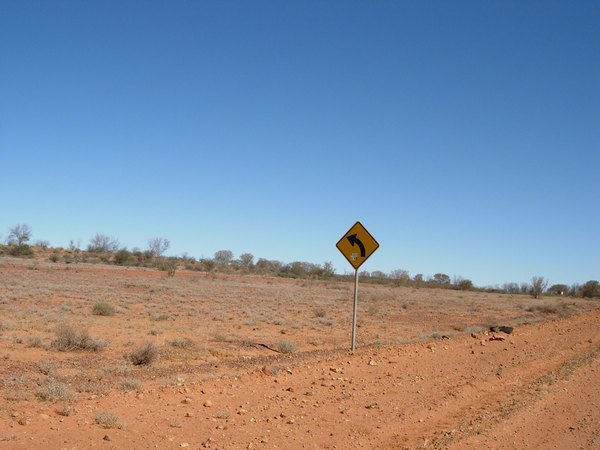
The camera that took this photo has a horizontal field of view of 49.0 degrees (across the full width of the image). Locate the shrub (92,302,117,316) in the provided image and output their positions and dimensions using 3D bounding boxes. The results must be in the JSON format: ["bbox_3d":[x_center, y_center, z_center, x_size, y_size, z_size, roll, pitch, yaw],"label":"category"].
[{"bbox_3d":[-6.070,2.618,20.489,0.745,0.373,0.625,4,-4,-16],"label":"shrub"}]

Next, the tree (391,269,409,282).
[{"bbox_3d":[18.309,9.200,120.000,3.644,2.550,3.461,3,-4,0],"label":"tree"}]

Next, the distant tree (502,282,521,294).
[{"bbox_3d":[48.163,14.460,150.000,3.976,2.733,3.658,1,-5,18],"label":"distant tree"}]

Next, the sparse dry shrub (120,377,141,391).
[{"bbox_3d":[-2.244,2.094,8.738,0.265,0.147,0.223,4,-4,-14],"label":"sparse dry shrub"}]

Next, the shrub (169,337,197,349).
[{"bbox_3d":[-2.337,2.337,13.100,0.540,0.222,0.497,3,-5,-10],"label":"shrub"}]

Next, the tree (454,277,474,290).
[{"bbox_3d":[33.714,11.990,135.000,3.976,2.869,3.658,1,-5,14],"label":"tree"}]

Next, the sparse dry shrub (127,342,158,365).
[{"bbox_3d":[-2.463,2.025,10.300,0.485,0.349,0.447,4,-5,-13],"label":"sparse dry shrub"}]

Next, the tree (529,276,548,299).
[{"bbox_3d":[26.070,6.832,72.000,2.186,2.405,2.077,3,-4,0],"label":"tree"}]

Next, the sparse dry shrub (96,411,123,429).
[{"bbox_3d":[-1.950,1.972,6.721,0.285,0.137,0.239,4,-4,-16],"label":"sparse dry shrub"}]

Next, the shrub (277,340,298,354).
[{"bbox_3d":[-0.250,2.455,13.200,0.428,0.261,0.393,3,-5,-1],"label":"shrub"}]

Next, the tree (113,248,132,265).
[{"bbox_3d":[-29.642,5.260,110.000,3.340,2.672,3.173,3,-4,0],"label":"tree"}]

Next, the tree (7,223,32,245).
[{"bbox_3d":[-42.584,1.442,100.000,3.829,3.644,3.522,5,-5,-23],"label":"tree"}]

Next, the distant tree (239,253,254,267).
[{"bbox_3d":[-10.559,6.809,130.000,3.158,2.763,3.000,3,-4,0],"label":"distant tree"}]

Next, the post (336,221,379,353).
[{"bbox_3d":[1.183,1.301,13.820,1.030,2.750,0.080,0,-5,32],"label":"post"}]

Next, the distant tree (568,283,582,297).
[{"bbox_3d":[38.479,9.009,92.000,1.955,1.955,1.858,3,-4,0],"label":"distant tree"}]

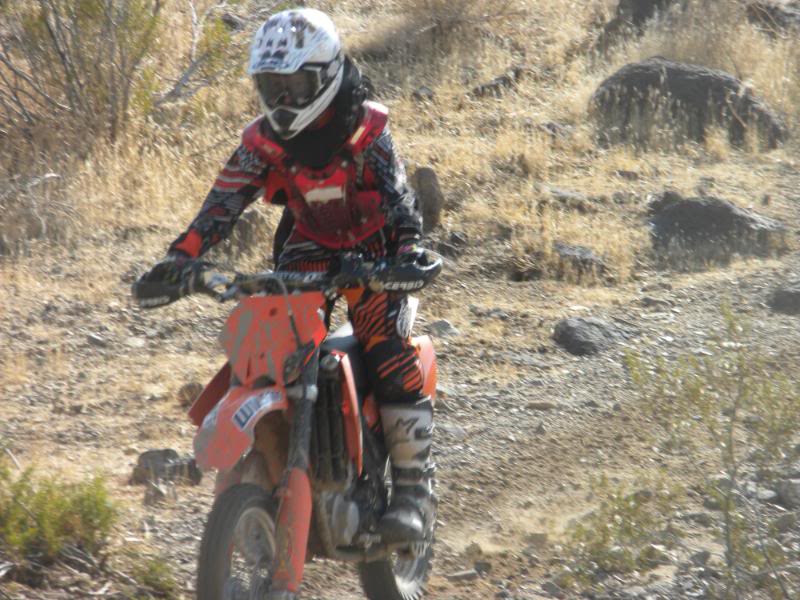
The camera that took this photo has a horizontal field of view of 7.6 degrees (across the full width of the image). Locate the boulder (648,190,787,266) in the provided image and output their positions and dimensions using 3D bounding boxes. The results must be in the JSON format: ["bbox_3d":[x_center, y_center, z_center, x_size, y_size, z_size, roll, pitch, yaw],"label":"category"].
[{"bbox_3d":[1.347,-0.303,25.500,0.580,0.320,0.430,0,5,0],"label":"boulder"}]

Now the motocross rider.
[{"bbox_3d":[-0.230,-0.065,16.600,0.820,1.460,0.780,2,5,17],"label":"motocross rider"}]

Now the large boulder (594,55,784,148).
[{"bbox_3d":[1.421,-0.970,29.500,0.970,0.460,0.660,0,5,0],"label":"large boulder"}]

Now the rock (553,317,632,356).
[{"bbox_3d":[0.717,0.137,22.500,0.290,0.150,0.230,0,5,0],"label":"rock"}]

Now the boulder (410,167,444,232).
[{"bbox_3d":[0.119,-0.435,26.000,0.160,0.290,0.170,0,5,0],"label":"boulder"}]

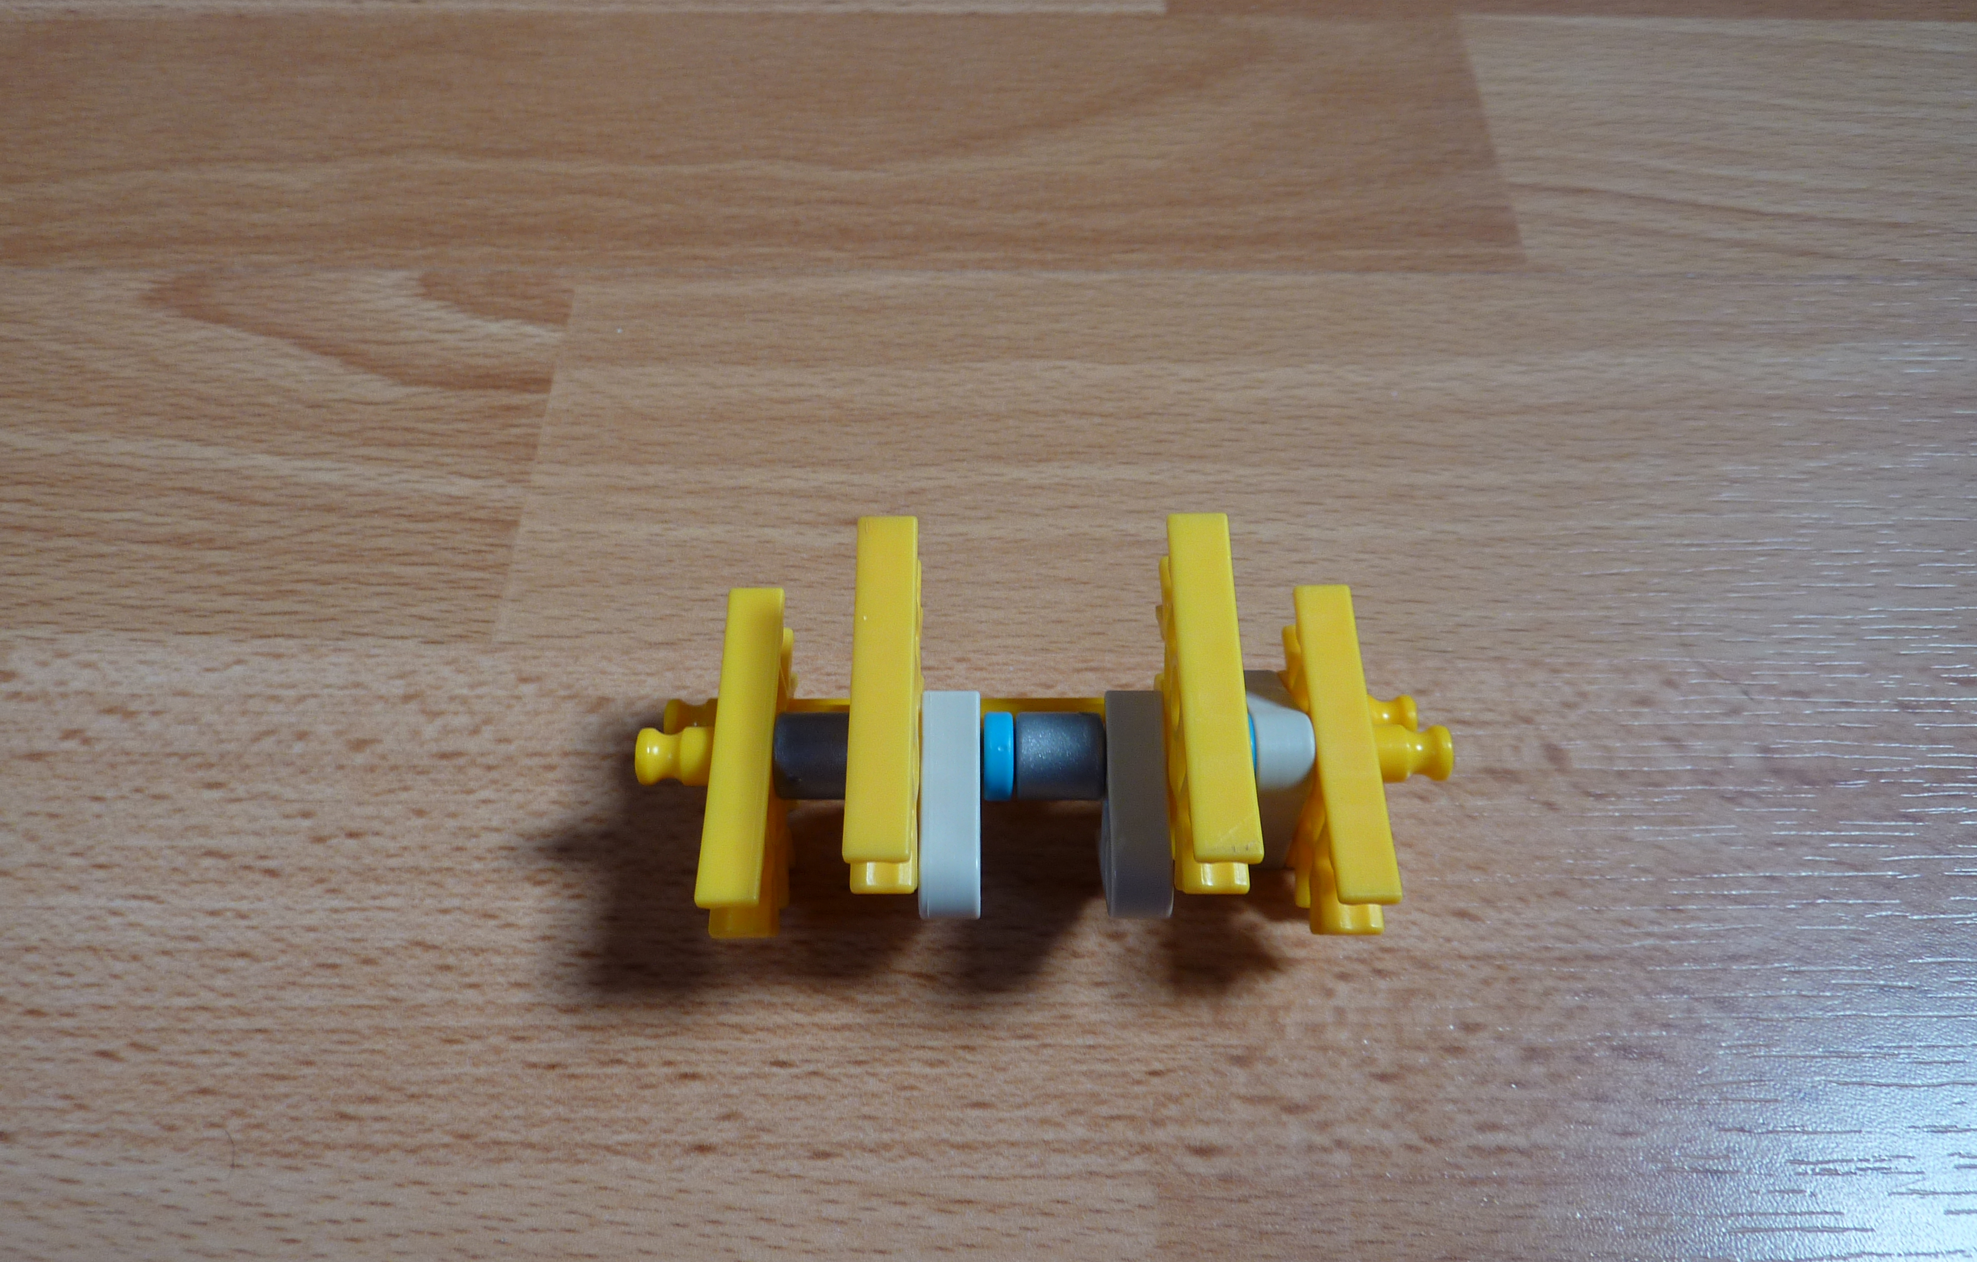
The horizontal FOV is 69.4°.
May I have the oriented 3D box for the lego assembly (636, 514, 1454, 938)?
[{"bbox_3d":[0.006,0.014,0.150,0.086,0.038,0.038,0,58,0],"label":"lego assembly"}]

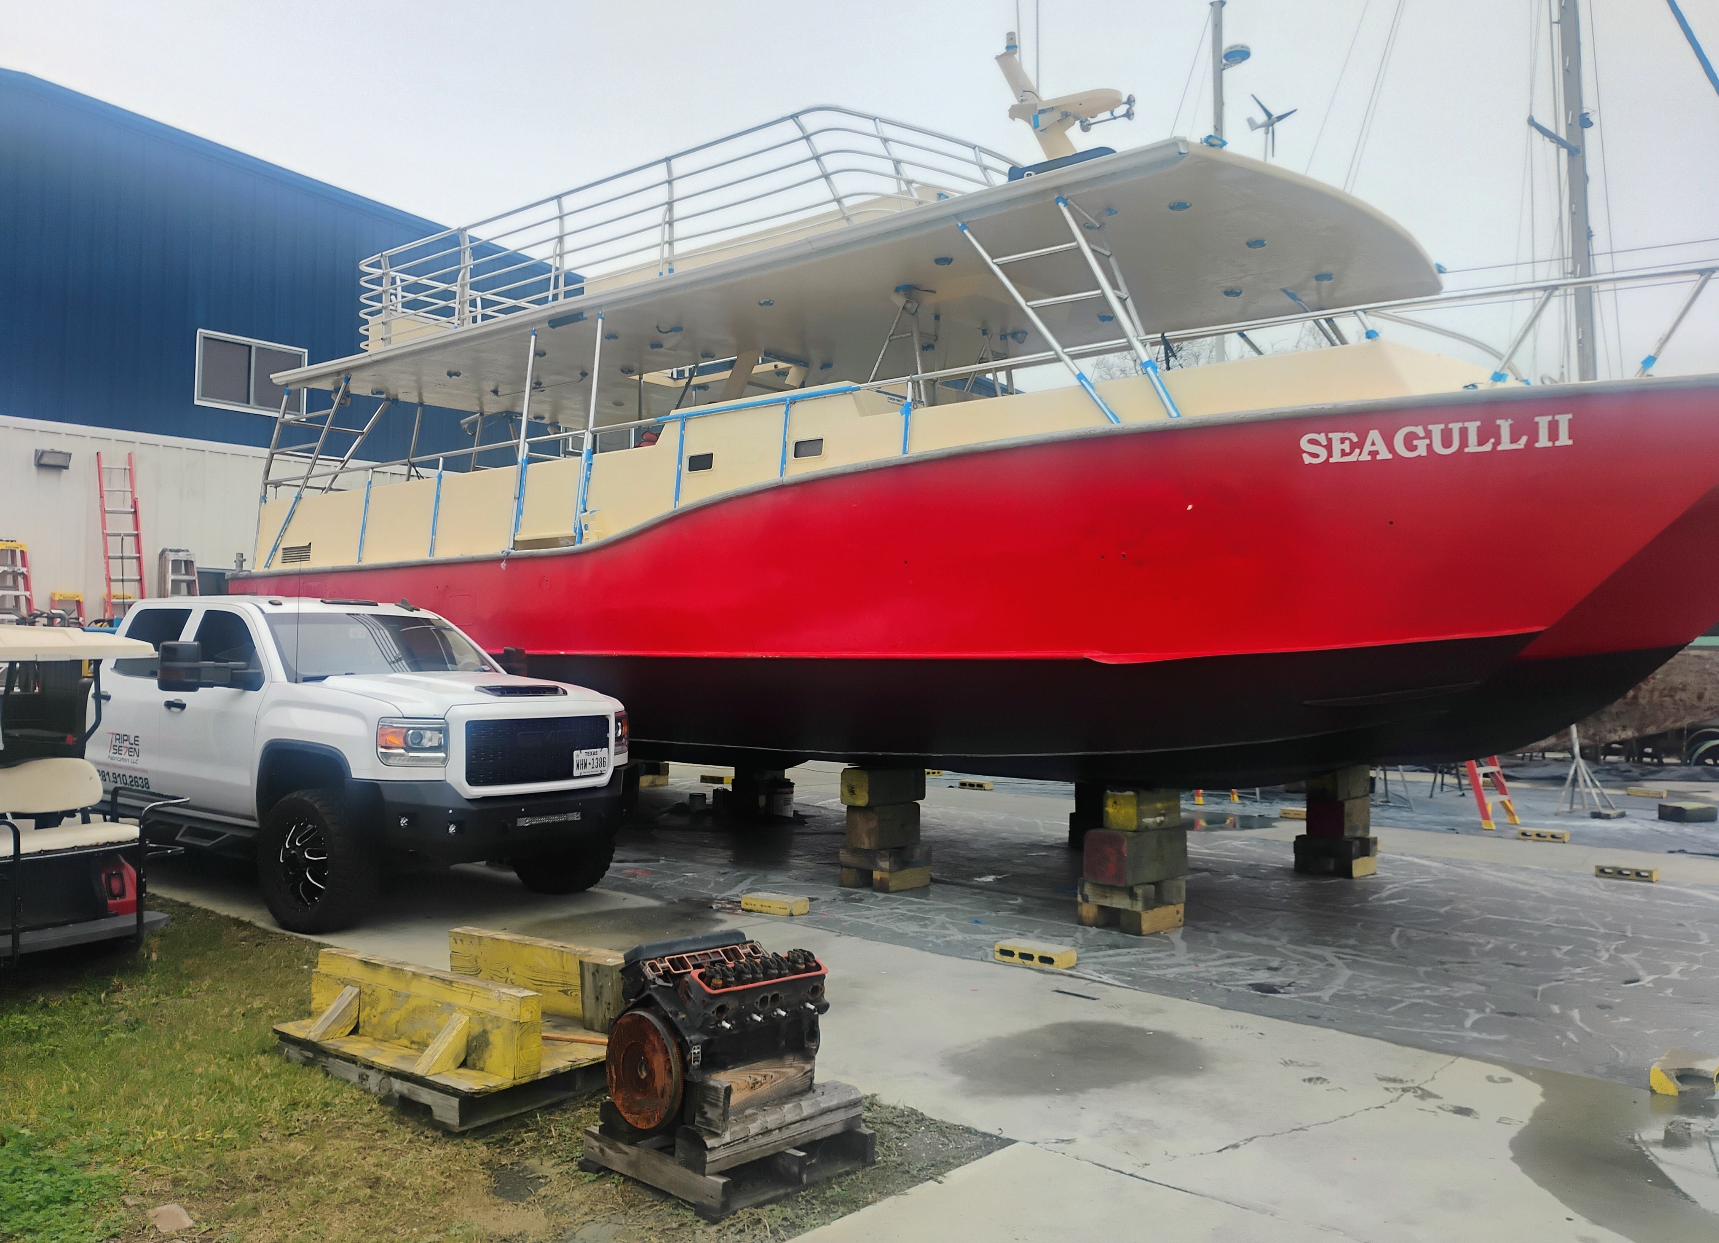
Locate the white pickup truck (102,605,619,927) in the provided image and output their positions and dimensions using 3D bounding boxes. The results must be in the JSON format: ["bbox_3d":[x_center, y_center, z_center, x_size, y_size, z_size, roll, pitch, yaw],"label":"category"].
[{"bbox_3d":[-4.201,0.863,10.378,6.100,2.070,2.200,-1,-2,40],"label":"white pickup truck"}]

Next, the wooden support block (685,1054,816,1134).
[{"bbox_3d":[-0.314,1.405,4.223,0.170,0.160,0.420,-1,-2,41],"label":"wooden support block"}]

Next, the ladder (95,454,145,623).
[{"bbox_3d":[-9.620,-0.095,18.306,0.150,4.350,0.450,-15,-11,37],"label":"ladder"}]

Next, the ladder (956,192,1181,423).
[{"bbox_3d":[1.324,-1.897,8.417,0.250,1.800,0.657,3,-37,-50],"label":"ladder"}]

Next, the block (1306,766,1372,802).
[{"bbox_3d":[3.784,1.281,11.012,0.250,0.240,0.540,-1,-2,43],"label":"block"}]

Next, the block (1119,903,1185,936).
[{"bbox_3d":[1.812,1.830,8.598,0.454,0.140,0.150,2,-2,-44],"label":"block"}]

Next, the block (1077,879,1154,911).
[{"bbox_3d":[1.606,1.699,8.673,0.462,0.143,0.142,-1,-2,44],"label":"block"}]

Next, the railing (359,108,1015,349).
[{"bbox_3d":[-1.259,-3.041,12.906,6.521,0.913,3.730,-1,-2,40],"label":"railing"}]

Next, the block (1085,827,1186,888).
[{"bbox_3d":[1.756,1.477,8.882,0.570,0.308,0.325,2,-2,-41],"label":"block"}]

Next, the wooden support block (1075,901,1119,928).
[{"bbox_3d":[1.593,1.841,8.864,0.142,0.140,0.460,-1,-2,45],"label":"wooden support block"}]

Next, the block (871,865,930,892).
[{"bbox_3d":[0.310,1.862,10.088,0.147,0.140,0.471,-1,-2,41],"label":"block"}]

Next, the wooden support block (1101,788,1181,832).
[{"bbox_3d":[1.825,1.206,8.965,0.470,0.240,0.247,2,-2,-44],"label":"wooden support block"}]

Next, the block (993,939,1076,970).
[{"bbox_3d":[0.962,1.816,7.607,0.397,0.090,0.193,-1,-2,36],"label":"block"}]

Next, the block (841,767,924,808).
[{"bbox_3d":[0.188,1.227,10.494,0.254,0.275,0.680,-1,-2,40],"label":"block"}]

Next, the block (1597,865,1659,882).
[{"bbox_3d":[5.970,1.956,10.831,0.397,0.090,0.193,-1,-2,40],"label":"block"}]

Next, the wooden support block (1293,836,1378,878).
[{"bbox_3d":[3.768,1.848,11.002,0.473,0.282,0.425,-1,-3,45],"label":"wooden support block"}]

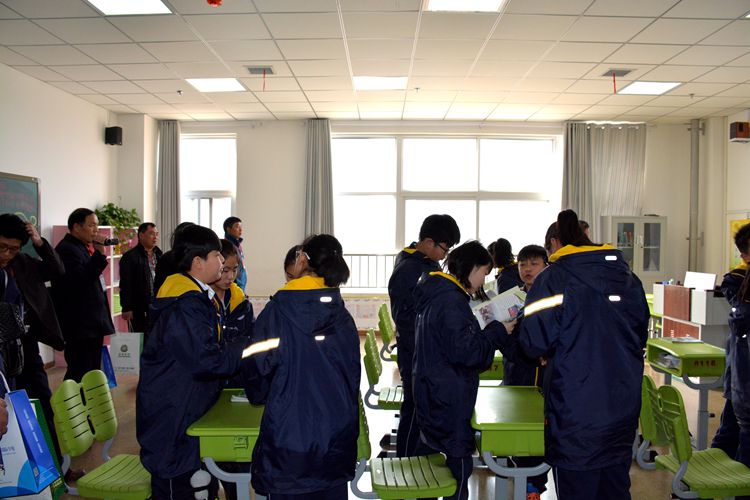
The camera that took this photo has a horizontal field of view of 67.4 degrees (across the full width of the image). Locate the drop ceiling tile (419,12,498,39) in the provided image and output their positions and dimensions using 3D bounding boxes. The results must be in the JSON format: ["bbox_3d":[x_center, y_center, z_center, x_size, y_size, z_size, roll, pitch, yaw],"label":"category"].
[{"bbox_3d":[0.643,-1.773,4.436,0.600,0.020,0.600,0,2,1],"label":"drop ceiling tile"}]

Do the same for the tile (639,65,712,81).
[{"bbox_3d":[3.016,-1.780,5.646,0.600,0.025,0.600,0,2,1],"label":"tile"}]

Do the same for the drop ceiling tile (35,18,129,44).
[{"bbox_3d":[-2.329,-1.764,4.506,0.600,0.025,0.600,0,2,1],"label":"drop ceiling tile"}]

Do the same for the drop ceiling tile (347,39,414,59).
[{"bbox_3d":[0.048,-1.804,5.042,0.600,0.020,0.600,0,2,1],"label":"drop ceiling tile"}]

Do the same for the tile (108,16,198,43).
[{"bbox_3d":[-1.759,-1.785,4.471,0.600,0.020,0.600,0,2,1],"label":"tile"}]

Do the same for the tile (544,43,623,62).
[{"bbox_3d":[1.848,-1.775,5.040,0.600,0.020,0.600,0,2,1],"label":"tile"}]

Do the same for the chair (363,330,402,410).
[{"bbox_3d":[0.177,1.012,3.899,0.500,0.830,0.420,0,2,8],"label":"chair"}]

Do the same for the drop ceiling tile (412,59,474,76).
[{"bbox_3d":[0.658,-1.823,5.634,0.600,0.020,0.600,0,2,1],"label":"drop ceiling tile"}]

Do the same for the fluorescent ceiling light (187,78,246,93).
[{"bbox_3d":[-1.736,-1.857,6.272,0.600,0.070,0.600,0,2,1],"label":"fluorescent ceiling light"}]

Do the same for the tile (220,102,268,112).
[{"bbox_3d":[-1.724,-1.900,7.469,0.600,0.025,0.600,0,2,1],"label":"tile"}]

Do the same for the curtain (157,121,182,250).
[{"bbox_3d":[-2.983,-0.472,8.140,0.340,2.800,0.150,0,2,1],"label":"curtain"}]

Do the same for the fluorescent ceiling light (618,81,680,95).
[{"bbox_3d":[3.033,-1.819,6.244,0.600,0.050,0.600,0,2,1],"label":"fluorescent ceiling light"}]

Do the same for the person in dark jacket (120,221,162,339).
[{"bbox_3d":[-2.243,0.547,5.409,0.320,1.630,0.500,1,2,29],"label":"person in dark jacket"}]

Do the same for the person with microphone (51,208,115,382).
[{"bbox_3d":[-2.205,0.552,4.255,0.440,1.730,0.500,0,2,-5],"label":"person with microphone"}]

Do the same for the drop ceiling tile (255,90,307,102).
[{"bbox_3d":[-1.131,-1.870,6.857,0.600,0.020,0.600,0,2,1],"label":"drop ceiling tile"}]

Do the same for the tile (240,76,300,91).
[{"bbox_3d":[-1.134,-1.849,6.262,0.600,0.020,0.600,0,2,1],"label":"tile"}]

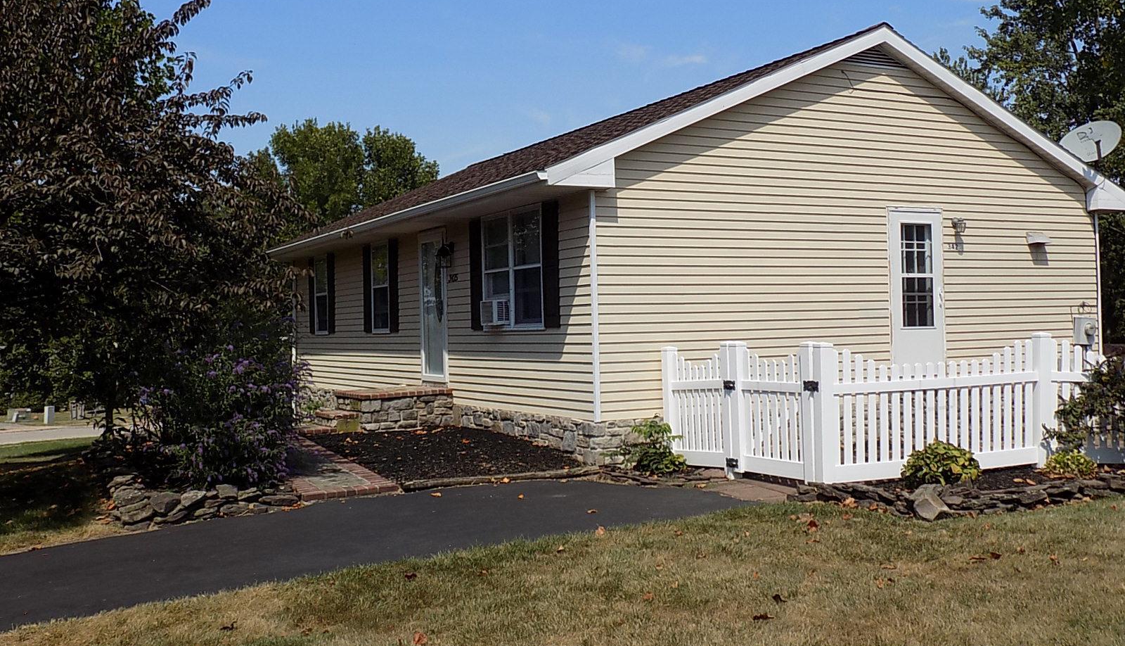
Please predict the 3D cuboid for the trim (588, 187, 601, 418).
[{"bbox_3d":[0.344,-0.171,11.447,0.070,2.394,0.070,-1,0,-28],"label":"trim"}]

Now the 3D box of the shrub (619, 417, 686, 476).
[{"bbox_3d":[0.905,1.192,11.100,0.610,0.530,0.560,-2,0,0],"label":"shrub"}]

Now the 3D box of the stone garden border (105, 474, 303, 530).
[{"bbox_3d":[-2.955,1.435,9.402,1.650,0.360,0.450,-1,0,-28],"label":"stone garden border"}]

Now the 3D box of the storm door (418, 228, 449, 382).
[{"bbox_3d":[-1.787,-0.238,15.404,0.100,2.109,0.998,-1,0,-28],"label":"storm door"}]

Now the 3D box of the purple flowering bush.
[{"bbox_3d":[-3.082,0.676,10.050,1.480,1.480,1.400,-1,0,-17],"label":"purple flowering bush"}]

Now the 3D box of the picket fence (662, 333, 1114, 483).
[{"bbox_3d":[3.291,0.789,11.210,4.102,1.260,2.232,-1,0,-14],"label":"picket fence"}]

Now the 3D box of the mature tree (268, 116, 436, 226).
[{"bbox_3d":[-6.858,-2.141,36.000,6.300,9.000,6.200,-1,0,-11],"label":"mature tree"}]

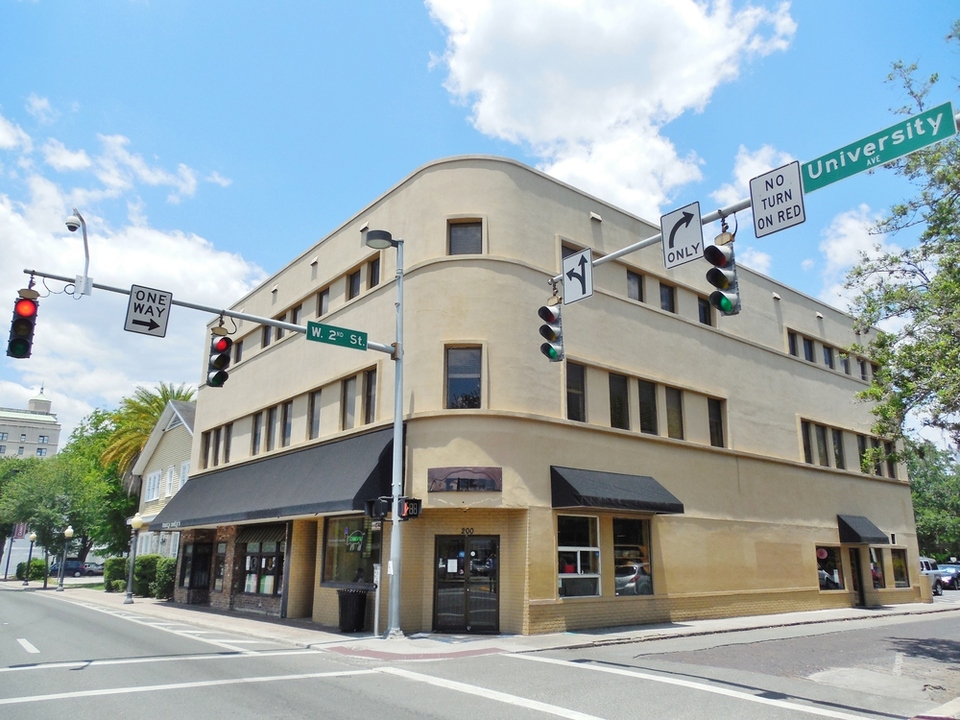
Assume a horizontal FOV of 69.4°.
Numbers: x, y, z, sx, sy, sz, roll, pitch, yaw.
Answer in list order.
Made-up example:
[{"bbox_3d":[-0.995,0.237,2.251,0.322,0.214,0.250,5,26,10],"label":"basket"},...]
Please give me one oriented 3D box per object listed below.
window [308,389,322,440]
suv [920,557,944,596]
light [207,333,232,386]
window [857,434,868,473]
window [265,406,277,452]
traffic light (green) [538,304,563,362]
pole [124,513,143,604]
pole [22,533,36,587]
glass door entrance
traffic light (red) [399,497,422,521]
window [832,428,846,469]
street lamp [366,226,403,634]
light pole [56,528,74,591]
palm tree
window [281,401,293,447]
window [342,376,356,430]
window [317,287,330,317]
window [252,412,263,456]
[{"bbox_3d":[-5.097,1.703,21.446,0.150,1.500,0.850,13,-20,-37],"label":"window"},{"bbox_3d":[20.303,10.331,33.121,4.400,1.770,1.820,13,-20,-37],"label":"suv"},{"bbox_3d":[-5.186,-0.001,13.762,0.350,1.060,0.400,13,-20,-37],"label":"light"},{"bbox_3d":[15.457,3.838,27.971,0.863,1.505,0.120,13,-20,-37],"label":"window"},{"bbox_3d":[-7.200,2.403,23.958,0.150,1.500,0.870,13,-20,-37],"label":"window"},{"bbox_3d":[1.271,-0.487,12.503,0.420,1.060,0.350,9,-18,-30],"label":"traffic light (green)"},{"bbox_3d":[-12.938,7.413,25.943,0.381,3.210,0.381,13,-20,-37],"label":"pole"},{"bbox_3d":[-27.045,11.993,41.724,0.420,3.070,0.420,13,-20,-37],"label":"pole"},{"bbox_3d":[-0.318,5.181,16.107,1.525,2.157,0.100,-1,-16,6],"label":"glass door entrance"},{"bbox_3d":[-1.581,3.389,15.768,0.451,0.451,0.281,13,-20,-37],"label":"traffic light (red)"},{"bbox_3d":[13.852,3.456,26.742,0.863,1.505,0.120,13,-20,-37],"label":"window"},{"bbox_3d":[-2.197,1.369,16.019,1.350,9.440,0.640,13,-20,-37],"label":"street lamp"},{"bbox_3d":[-19.994,9.578,33.509,0.420,3.060,0.420,13,-20,-37],"label":"light pole"},{"bbox_3d":[-21.877,7.852,45.299,6.400,12.600,6.400,13,-20,-37],"label":"palm tree"},{"bbox_3d":[-6.207,2.042,22.415,0.120,1.505,0.833,13,-20,-37],"label":"window"},{"bbox_3d":[-3.723,1.261,19.800,0.150,1.500,0.830,13,-20,-37],"label":"window"},{"bbox_3d":[-4.996,-1.834,22.133,0.120,0.920,0.780,13,-20,-37],"label":"window"},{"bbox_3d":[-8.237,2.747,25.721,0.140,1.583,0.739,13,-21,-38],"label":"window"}]

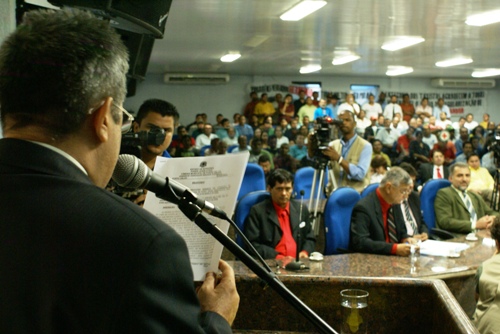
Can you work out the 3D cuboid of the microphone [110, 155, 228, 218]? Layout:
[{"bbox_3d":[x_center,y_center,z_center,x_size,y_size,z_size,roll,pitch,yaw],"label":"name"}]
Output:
[{"bbox_3d":[-0.125,0.041,1.000,0.213,0.053,0.055,27,-3,-20],"label":"microphone"}]

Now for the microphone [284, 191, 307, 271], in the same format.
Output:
[{"bbox_3d":[0.258,0.340,3.400,0.110,0.420,0.130,-1,2,-34],"label":"microphone"}]

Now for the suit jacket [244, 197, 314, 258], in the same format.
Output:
[{"bbox_3d":[0.190,0.460,3.900,0.480,0.560,0.360,0,2,-14],"label":"suit jacket"}]

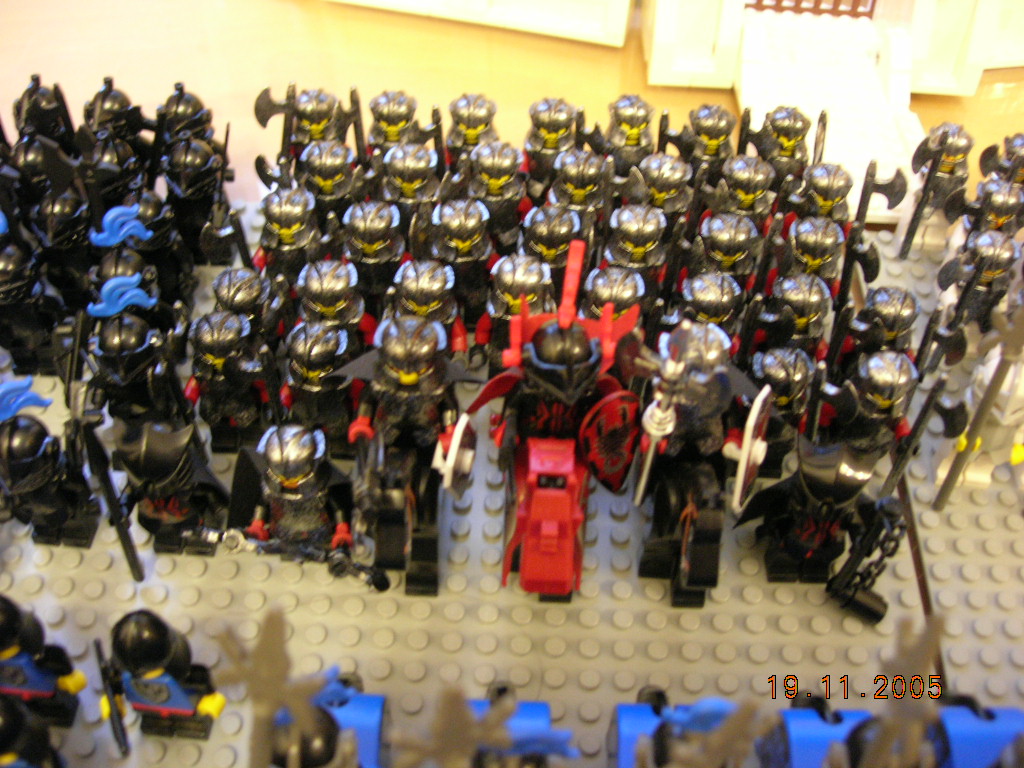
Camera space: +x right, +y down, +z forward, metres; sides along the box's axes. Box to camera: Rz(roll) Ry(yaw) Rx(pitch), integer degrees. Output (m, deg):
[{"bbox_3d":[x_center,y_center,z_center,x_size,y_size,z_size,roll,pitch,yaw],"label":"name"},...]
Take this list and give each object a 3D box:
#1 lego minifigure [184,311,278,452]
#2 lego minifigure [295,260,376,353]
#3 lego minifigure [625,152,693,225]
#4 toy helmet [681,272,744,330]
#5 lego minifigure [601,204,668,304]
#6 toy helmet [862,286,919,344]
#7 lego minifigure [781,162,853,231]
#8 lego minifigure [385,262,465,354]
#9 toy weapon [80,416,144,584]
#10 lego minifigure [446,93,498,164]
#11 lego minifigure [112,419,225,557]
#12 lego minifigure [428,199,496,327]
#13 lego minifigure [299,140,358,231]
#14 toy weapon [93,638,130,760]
[{"bbox_3d":[-0.072,0.000,0.287,0.023,0.042,0.014,3,48,1],"label":"lego minifigure"},{"bbox_3d":[-0.046,-0.014,0.296,0.024,0.043,0.016,3,49,0],"label":"lego minifigure"},{"bbox_3d":[0.043,-0.047,0.329,0.023,0.042,0.015,5,49,2],"label":"lego minifigure"},{"bbox_3d":[0.050,-0.021,0.285,0.015,0.014,0.015,-8,50,-9],"label":"toy helmet"},{"bbox_3d":[0.034,-0.031,0.318,0.023,0.042,0.014,3,48,1],"label":"lego minifigure"},{"bbox_3d":[0.097,-0.018,0.289,0.015,0.014,0.014,3,48,1],"label":"toy helmet"},{"bbox_3d":[0.089,-0.044,0.329,0.023,0.042,0.015,6,49,3],"label":"lego minifigure"},{"bbox_3d":[-0.022,-0.013,0.297,0.023,0.042,0.015,3,49,0],"label":"lego minifigure"},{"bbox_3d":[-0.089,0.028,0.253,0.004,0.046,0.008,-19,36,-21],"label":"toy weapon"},{"bbox_3d":[-0.012,-0.067,0.343,0.024,0.043,0.016,3,49,0],"label":"lego minifigure"},{"bbox_3d":[-0.079,0.025,0.259,0.027,0.043,0.018,3,49,0],"label":"lego minifigure"},{"bbox_3d":[-0.013,-0.031,0.311,0.024,0.043,0.016,0,49,-2],"label":"lego minifigure"},{"bbox_3d":[-0.052,-0.050,0.327,0.024,0.043,0.016,3,49,0],"label":"lego minifigure"},{"bbox_3d":[-0.080,0.063,0.225,0.004,0.038,0.006,-12,37,-22],"label":"toy weapon"}]

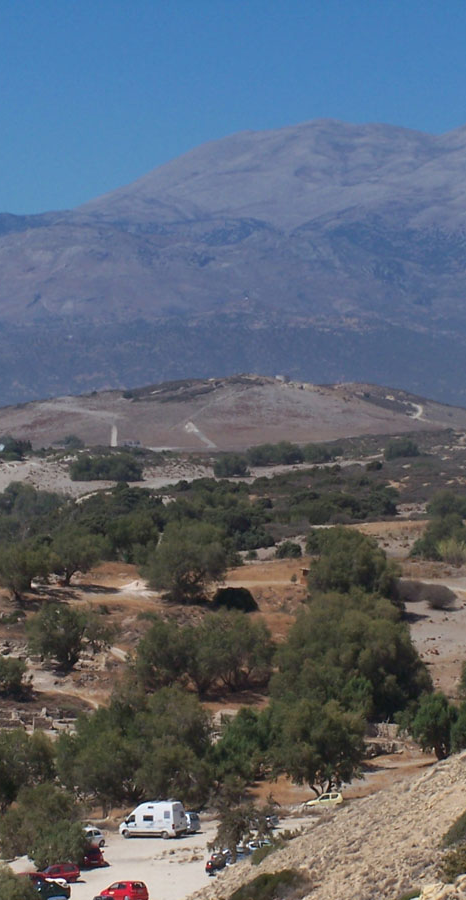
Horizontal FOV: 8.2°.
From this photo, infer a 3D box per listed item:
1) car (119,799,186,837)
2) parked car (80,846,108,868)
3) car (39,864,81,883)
[{"bbox_3d":[-6.720,30.762,271.008,5.550,2.850,2.020,-1,1,29],"label":"car"},{"bbox_3d":[-11.203,32.161,258.435,1.640,1.420,3.800,-2,1,-8],"label":"parked car"},{"bbox_3d":[-13.712,32.701,252.238,4.000,1.400,1.660,-1,1,8],"label":"car"}]

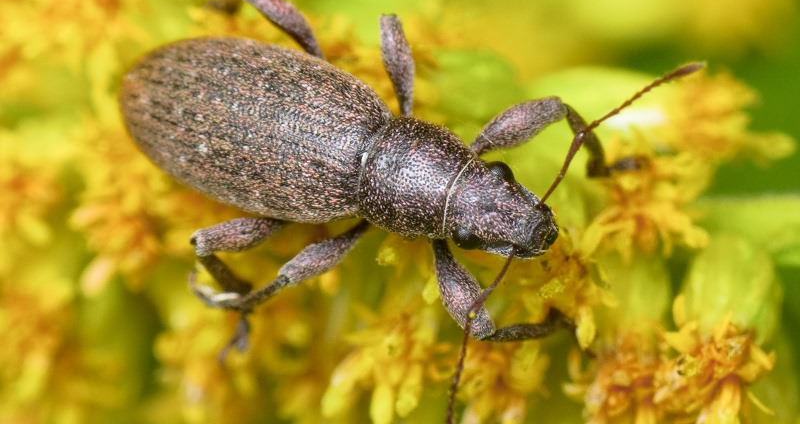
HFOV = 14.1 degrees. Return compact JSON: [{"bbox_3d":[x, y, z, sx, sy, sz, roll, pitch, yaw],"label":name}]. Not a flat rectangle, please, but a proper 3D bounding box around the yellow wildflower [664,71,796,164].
[{"bbox_3d":[0.007,-0.002,0.067,0.002,0.002,0.002,-11,23,-28],"label":"yellow wildflower"}]

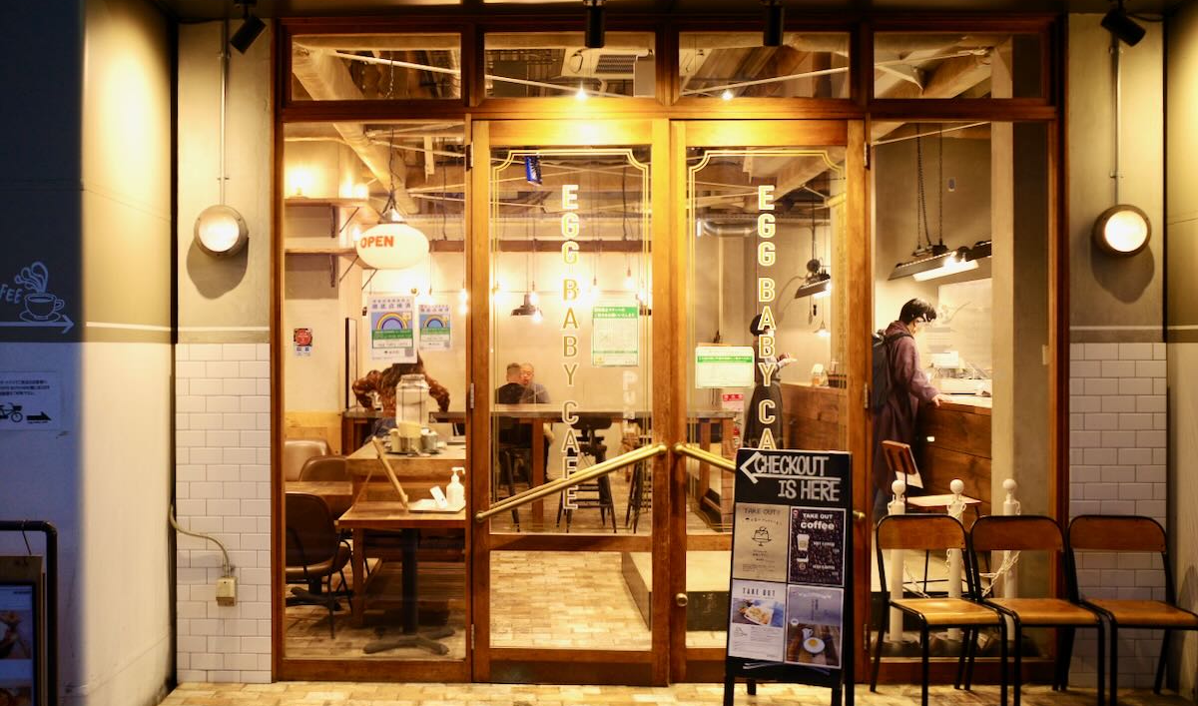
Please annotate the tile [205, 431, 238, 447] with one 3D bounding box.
[{"bbox_3d":[-1.706,0.387,4.232,0.151,0.074,0.010,0,0,1],"label":"tile"}]

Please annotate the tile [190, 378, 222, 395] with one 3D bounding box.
[{"bbox_3d":[-1.765,0.153,4.189,0.150,0.075,0.010,0,0,1],"label":"tile"}]

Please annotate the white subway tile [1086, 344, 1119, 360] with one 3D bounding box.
[{"bbox_3d":[2.234,-0.005,4.139,0.150,0.075,0.010,0,0,1],"label":"white subway tile"}]

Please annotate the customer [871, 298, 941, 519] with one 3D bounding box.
[{"bbox_3d":[2.006,0.438,6.152,0.480,1.630,0.460,0,1,-11],"label":"customer"}]

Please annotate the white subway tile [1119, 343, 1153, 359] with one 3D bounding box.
[{"bbox_3d":[2.394,-0.007,4.160,0.150,0.075,0.010,0,0,1],"label":"white subway tile"}]

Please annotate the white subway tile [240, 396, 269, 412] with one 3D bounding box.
[{"bbox_3d":[-1.545,0.229,4.196,0.137,0.076,0.009,0,1,1],"label":"white subway tile"}]

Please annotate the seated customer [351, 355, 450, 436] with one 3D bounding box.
[{"bbox_3d":[-1.608,0.500,7.600,0.780,1.220,0.650,0,0,-3],"label":"seated customer"}]

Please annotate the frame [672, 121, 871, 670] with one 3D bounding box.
[{"bbox_3d":[0.764,0.217,4.185,0.900,2.530,0.080,0,0,1],"label":"frame"}]

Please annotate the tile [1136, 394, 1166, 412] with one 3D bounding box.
[{"bbox_3d":[2.465,0.226,4.163,0.136,0.075,0.010,0,1,1],"label":"tile"}]

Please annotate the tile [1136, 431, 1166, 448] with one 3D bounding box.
[{"bbox_3d":[2.450,0.381,4.140,0.135,0.076,0.009,0,1,1],"label":"tile"}]

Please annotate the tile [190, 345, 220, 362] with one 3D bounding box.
[{"bbox_3d":[-1.781,-0.004,4.226,0.150,0.075,0.010,0,1,1],"label":"tile"}]

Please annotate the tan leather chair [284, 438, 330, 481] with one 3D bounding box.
[{"bbox_3d":[-2.310,1.078,7.126,0.480,0.780,0.520,0,1,1],"label":"tan leather chair"}]

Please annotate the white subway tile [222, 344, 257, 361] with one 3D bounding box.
[{"bbox_3d":[-1.628,-0.004,4.224,0.150,0.075,0.010,0,1,1],"label":"white subway tile"}]

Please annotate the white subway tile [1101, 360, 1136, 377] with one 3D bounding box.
[{"bbox_3d":[2.318,0.071,4.162,0.150,0.075,0.010,0,0,1],"label":"white subway tile"}]

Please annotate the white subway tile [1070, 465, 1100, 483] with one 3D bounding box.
[{"bbox_3d":[2.177,0.539,4.175,0.133,0.076,0.010,0,0,1],"label":"white subway tile"}]

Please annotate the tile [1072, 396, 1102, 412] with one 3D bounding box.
[{"bbox_3d":[2.162,0.228,4.140,0.143,0.075,0.010,0,0,1],"label":"tile"}]

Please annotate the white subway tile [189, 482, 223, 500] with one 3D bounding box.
[{"bbox_3d":[-1.763,0.619,4.189,0.150,0.075,0.010,0,0,1],"label":"white subway tile"}]

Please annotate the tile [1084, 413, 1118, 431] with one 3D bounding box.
[{"bbox_3d":[2.234,0.306,4.139,0.150,0.075,0.010,0,0,1],"label":"tile"}]

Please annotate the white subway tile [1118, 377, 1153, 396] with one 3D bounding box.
[{"bbox_3d":[2.394,0.148,4.161,0.150,0.075,0.010,0,0,1],"label":"white subway tile"}]

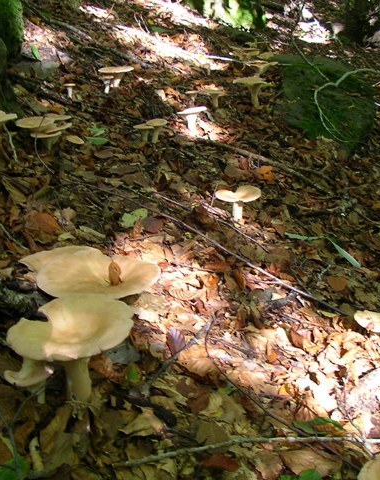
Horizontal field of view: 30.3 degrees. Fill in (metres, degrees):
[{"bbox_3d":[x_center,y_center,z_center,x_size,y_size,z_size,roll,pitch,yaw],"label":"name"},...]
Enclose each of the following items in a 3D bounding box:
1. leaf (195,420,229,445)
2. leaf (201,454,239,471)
[{"bbox_3d":[0.031,0.274,1.013,0.048,0.014,0.052,2,25,0],"label":"leaf"},{"bbox_3d":[0.038,0.285,0.900,0.048,0.010,0.030,0,21,0],"label":"leaf"}]

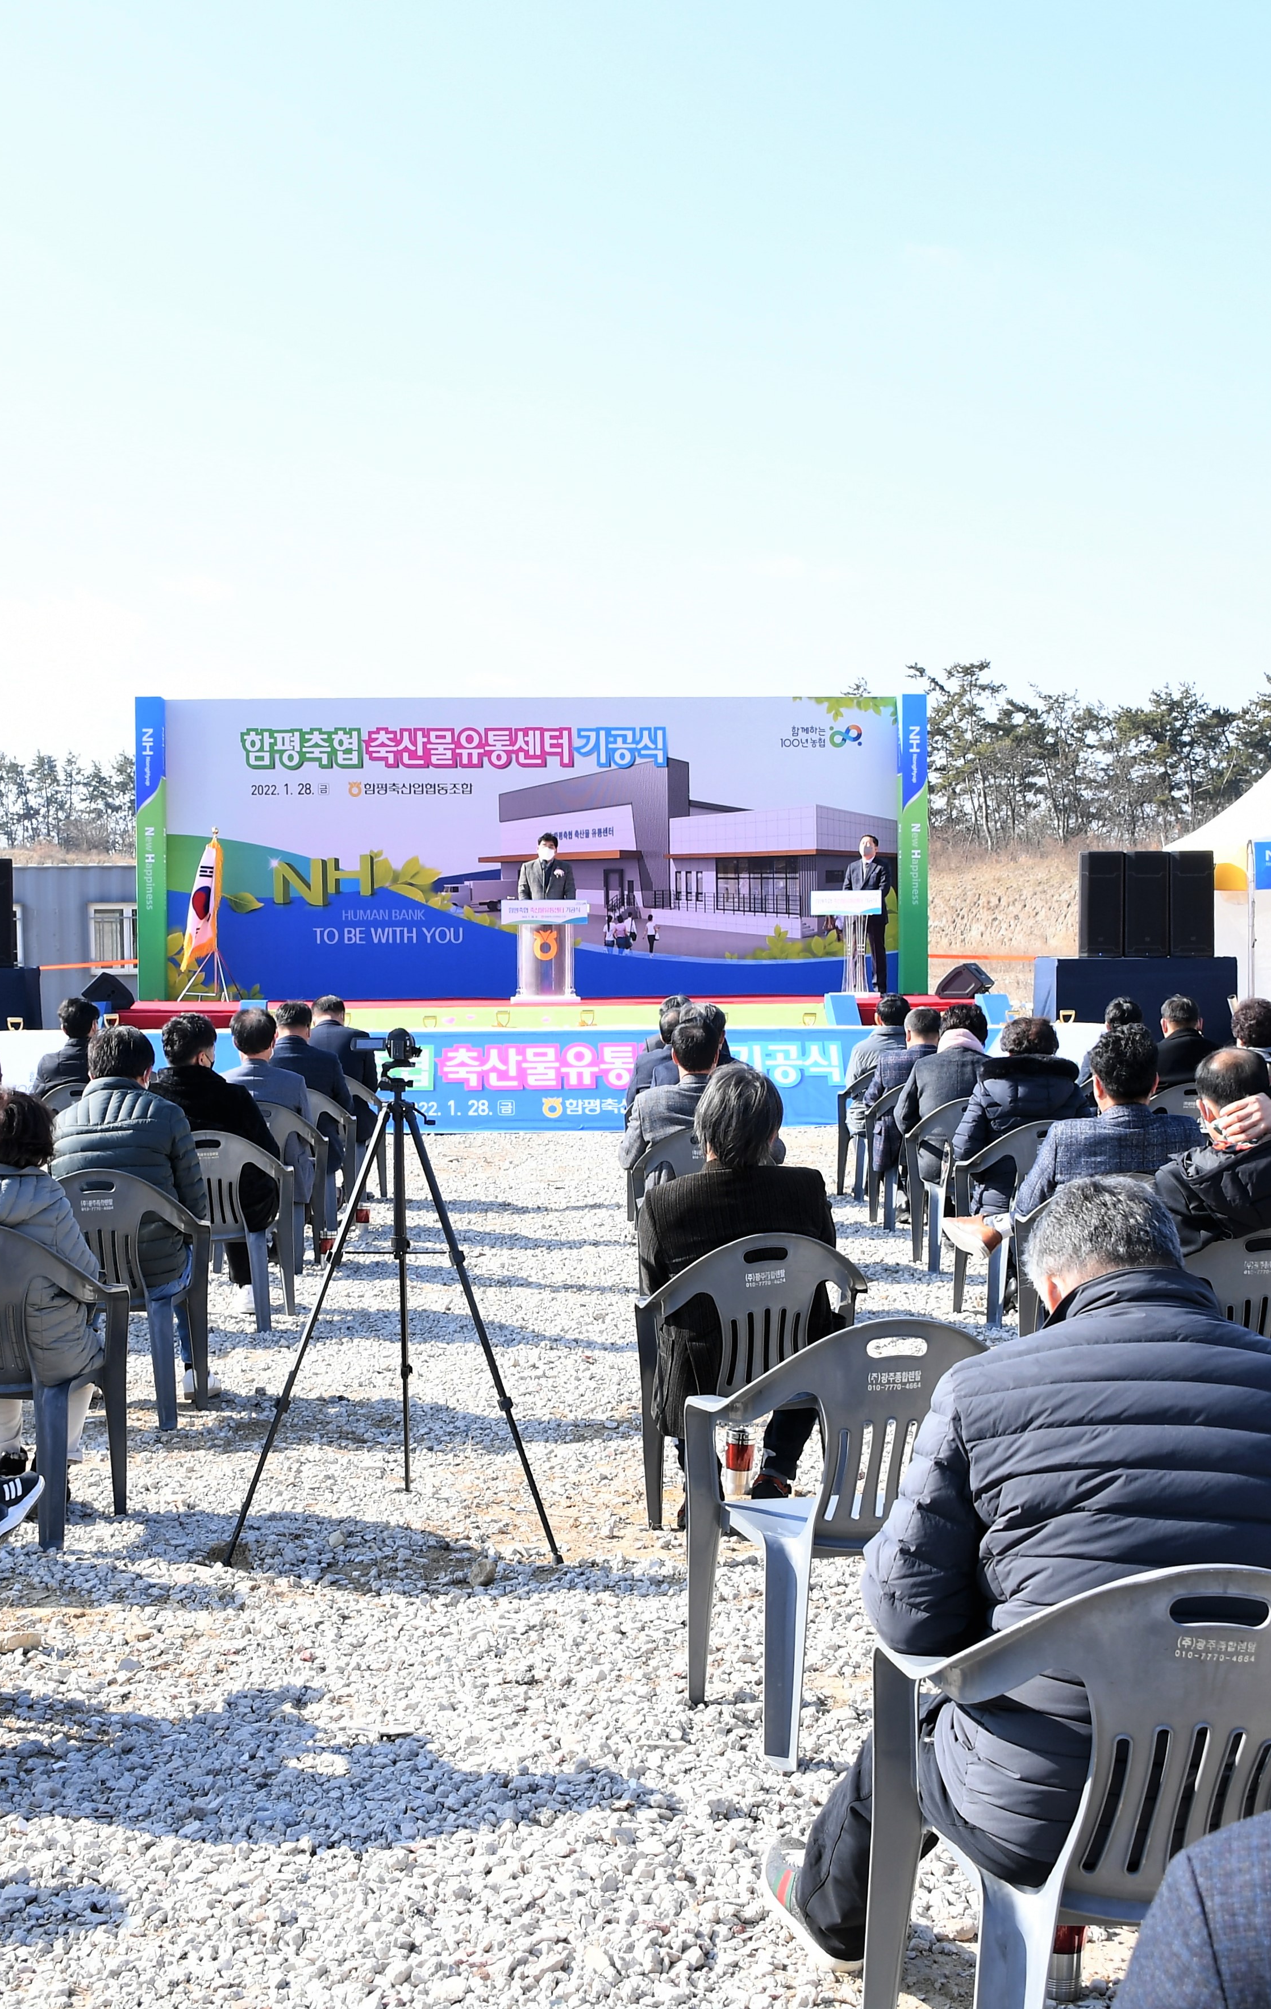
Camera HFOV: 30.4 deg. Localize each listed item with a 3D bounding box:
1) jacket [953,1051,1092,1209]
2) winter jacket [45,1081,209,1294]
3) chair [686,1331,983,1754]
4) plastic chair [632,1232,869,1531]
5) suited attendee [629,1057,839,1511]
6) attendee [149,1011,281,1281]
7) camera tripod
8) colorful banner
[{"bbox_3d":[1.506,0.487,9.129,0.537,0.648,0.456,0,1,-2],"label":"jacket"},{"bbox_3d":[-1.532,0.534,7.164,0.496,0.648,0.446,0,1,-2],"label":"winter jacket"},{"bbox_3d":[0.394,0.911,4.167,0.555,0.780,0.530,-1,2,-12],"label":"chair"},{"bbox_3d":[0.285,0.901,5.527,0.555,0.780,0.530,0,2,-3],"label":"plastic chair"},{"bbox_3d":[0.255,0.724,5.925,0.530,1.220,0.850,0,2,-3],"label":"suited attendee"},{"bbox_3d":[-1.596,0.626,9.145,0.560,1.210,0.760,0,1,0],"label":"attendee"},{"bbox_3d":[-0.568,0.716,5.913,0.810,1.195,0.780,0,1,0],"label":"camera tripod"},{"bbox_3d":[-1.154,-1.726,26.100,8.600,3.380,0.150,-1,2,-2],"label":"colorful banner"}]

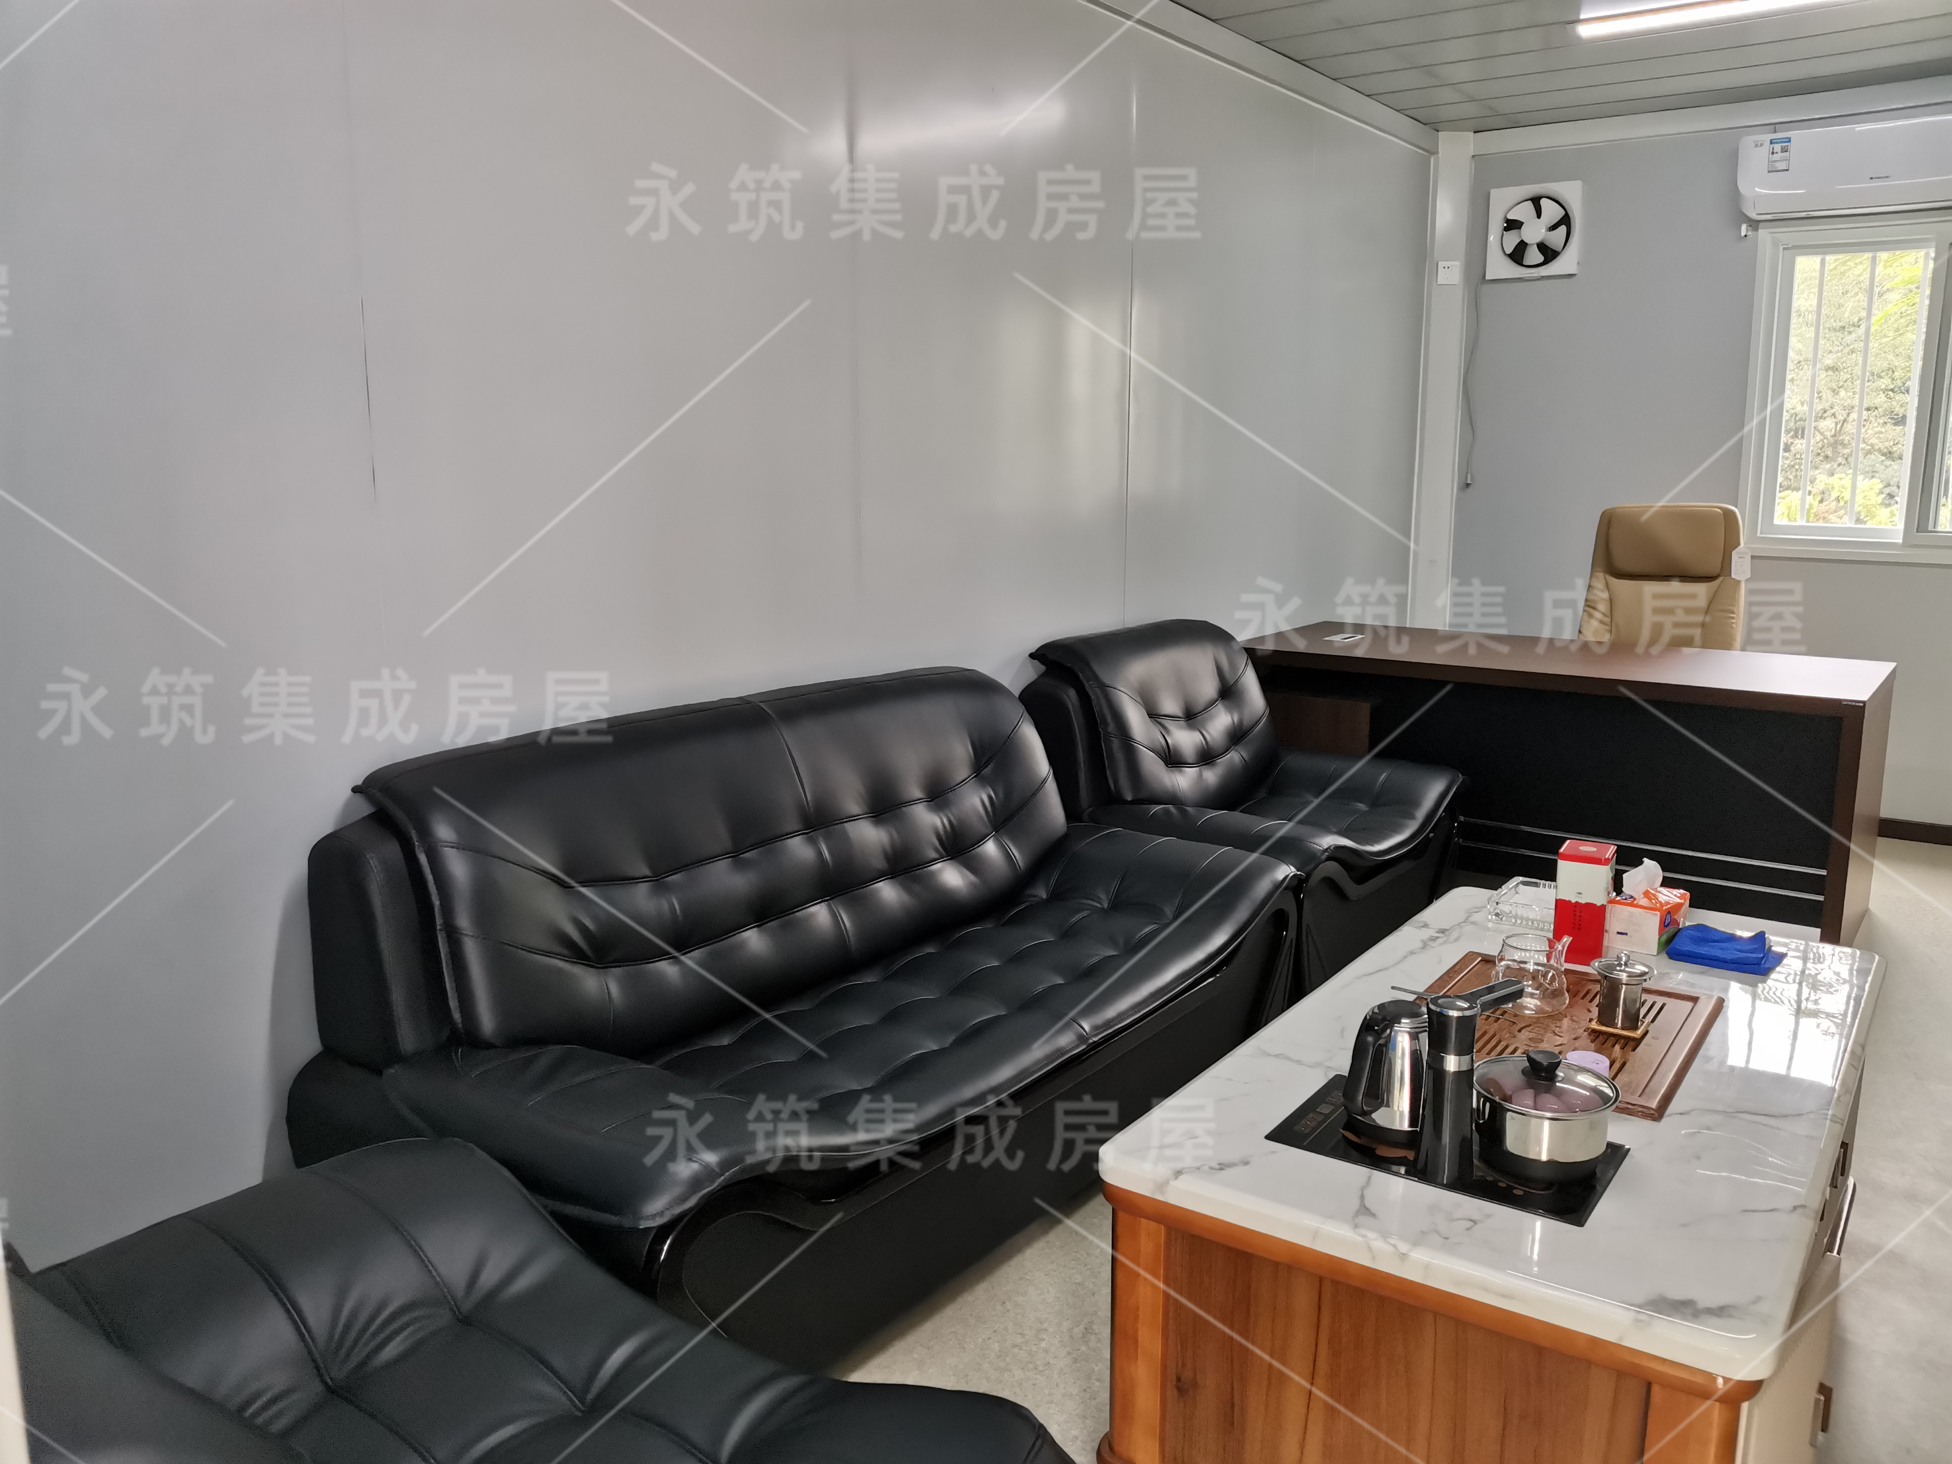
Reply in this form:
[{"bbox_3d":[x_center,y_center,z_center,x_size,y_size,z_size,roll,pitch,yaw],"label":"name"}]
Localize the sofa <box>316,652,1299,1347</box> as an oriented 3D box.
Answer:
[{"bbox_3d":[-0.154,0.425,2.825,0.800,0.900,1.990,8,14,35],"label":"sofa"}]

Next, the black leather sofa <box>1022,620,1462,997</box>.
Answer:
[{"bbox_3d":[0.782,0.175,4.092,0.800,0.890,1.130,8,14,35],"label":"black leather sofa"}]

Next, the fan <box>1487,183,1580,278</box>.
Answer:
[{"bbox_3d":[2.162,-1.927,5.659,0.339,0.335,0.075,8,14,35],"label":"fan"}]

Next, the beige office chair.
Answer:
[{"bbox_3d":[2.384,-0.183,5.103,0.660,1.190,0.680,4,12,23],"label":"beige office chair"}]

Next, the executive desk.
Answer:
[{"bbox_3d":[1.776,0.131,4.634,1.795,0.760,0.810,8,14,35],"label":"executive desk"}]

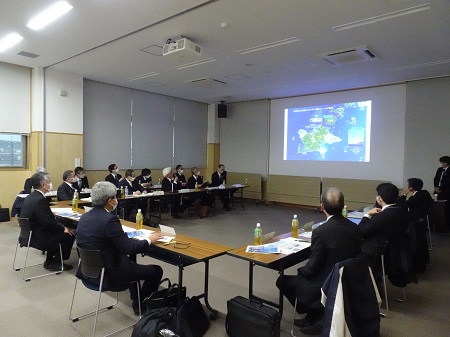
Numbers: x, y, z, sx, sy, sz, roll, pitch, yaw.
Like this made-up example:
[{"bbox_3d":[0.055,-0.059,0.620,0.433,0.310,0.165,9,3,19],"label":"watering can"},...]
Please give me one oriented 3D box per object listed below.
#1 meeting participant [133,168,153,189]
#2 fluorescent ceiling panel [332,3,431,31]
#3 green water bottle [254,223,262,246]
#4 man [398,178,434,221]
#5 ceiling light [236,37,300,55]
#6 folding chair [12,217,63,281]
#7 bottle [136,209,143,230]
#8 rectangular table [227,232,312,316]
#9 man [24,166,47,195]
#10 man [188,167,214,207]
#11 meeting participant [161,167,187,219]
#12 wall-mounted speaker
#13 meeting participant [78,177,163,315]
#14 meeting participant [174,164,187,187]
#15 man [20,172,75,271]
[{"bbox_3d":[-2.158,0.589,8.625,0.800,1.200,0.520,3,3,39],"label":"meeting participant"},{"bbox_3d":[2.233,-2.201,4.556,1.290,0.060,0.160,2,2,39],"label":"fluorescent ceiling panel"},{"bbox_3d":[0.323,0.642,3.015,0.068,0.220,0.068,1,2,0],"label":"green water bottle"},{"bbox_3d":[2.733,0.787,4.894,0.800,1.270,0.520,3,3,44],"label":"man"},{"bbox_3d":[0.749,-2.212,5.623,1.260,0.060,0.190,3,3,39],"label":"ceiling light"},{"bbox_3d":[-2.465,0.966,4.103,0.520,0.780,0.530,-1,3,-43],"label":"folding chair"},{"bbox_3d":[-0.995,0.595,3.641,0.068,0.217,0.068,2,2,39],"label":"bottle"},{"bbox_3d":[0.746,1.087,3.341,0.450,0.700,1.800,2,2,39],"label":"rectangular table"},{"bbox_3d":[-4.109,0.608,6.834,0.750,1.300,0.520,2,2,25],"label":"man"},{"bbox_3d":[-0.671,0.597,8.384,0.800,1.250,0.510,2,3,31],"label":"man"},{"bbox_3d":[-1.323,0.602,8.001,0.760,1.310,0.520,2,2,28],"label":"meeting participant"},{"bbox_3d":[-0.072,-2.066,11.300,0.300,0.470,0.290,1,2,-1],"label":"wall-mounted speaker"},{"bbox_3d":[-1.017,0.780,3.047,0.780,1.290,0.570,-1,3,-42],"label":"meeting participant"},{"bbox_3d":[-1.396,0.541,10.234,0.500,1.300,0.750,-1,2,-43],"label":"meeting participant"},{"bbox_3d":[-2.397,0.710,4.170,0.700,1.290,0.540,-1,3,-43],"label":"man"}]

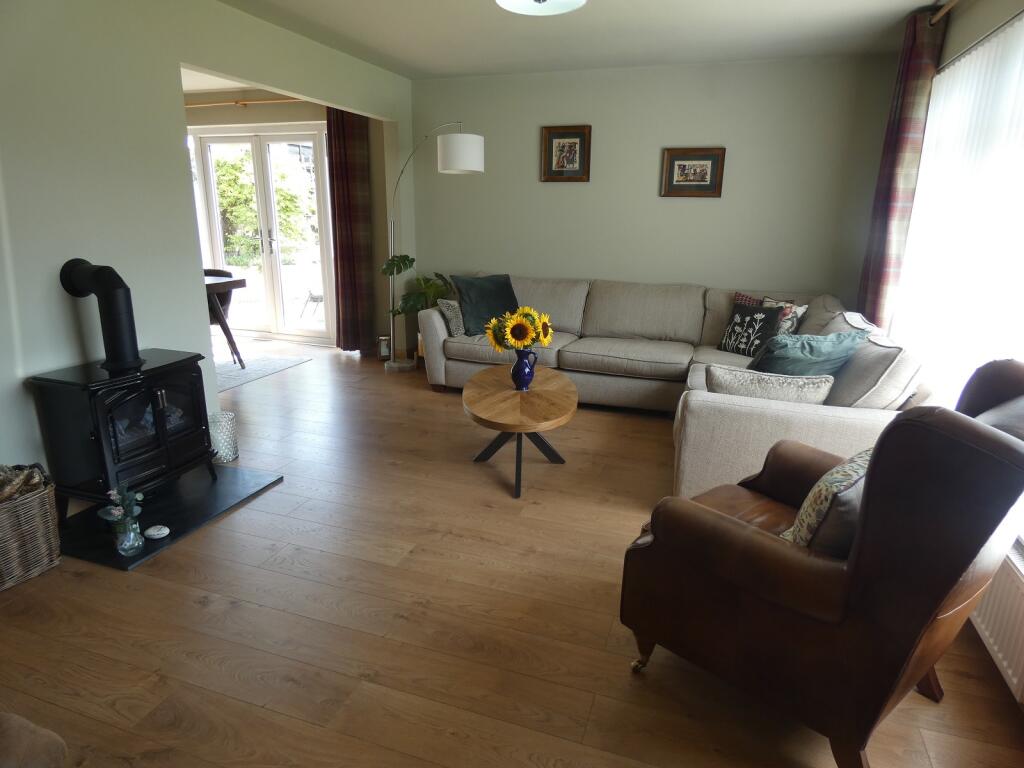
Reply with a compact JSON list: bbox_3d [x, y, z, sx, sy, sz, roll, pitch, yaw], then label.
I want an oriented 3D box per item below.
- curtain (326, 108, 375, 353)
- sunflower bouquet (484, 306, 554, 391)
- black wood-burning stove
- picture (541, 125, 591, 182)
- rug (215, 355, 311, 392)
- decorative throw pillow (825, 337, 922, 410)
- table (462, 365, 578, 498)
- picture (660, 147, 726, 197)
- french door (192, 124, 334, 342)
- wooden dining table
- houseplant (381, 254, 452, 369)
[{"bbox_3d":[-1.465,-1.402,5.404,0.450,2.270,0.160,7,17,18],"label":"curtain"},{"bbox_3d":[0.036,-0.184,3.112,0.370,0.452,0.330,1,16,1],"label":"sunflower bouquet"},{"bbox_3d":[-1.738,0.008,2.662,0.390,1.085,0.585,7,17,18],"label":"black wood-burning stove"},{"bbox_3d":[0.426,-1.846,4.747,0.410,0.425,0.030,7,17,18],"label":"picture"},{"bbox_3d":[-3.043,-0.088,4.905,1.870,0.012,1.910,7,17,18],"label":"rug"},{"bbox_3d":[1.759,-0.021,2.906,0.155,0.430,0.470,30,20,3],"label":"decorative throw pillow"},{"bbox_3d":[0.045,0.237,3.257,0.620,0.436,1.110,1,16,1],"label":"table"},{"bbox_3d":[1.358,-1.600,4.476,0.455,0.353,0.030,7,17,18],"label":"picture"},{"bbox_3d":[-2.473,-1.481,5.977,1.650,2.090,0.100,7,17,18],"label":"french door"},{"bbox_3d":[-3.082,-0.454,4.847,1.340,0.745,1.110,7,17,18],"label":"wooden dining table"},{"bbox_3d":[-0.779,-0.585,5.028,0.680,0.980,0.600,7,17,18],"label":"houseplant"}]

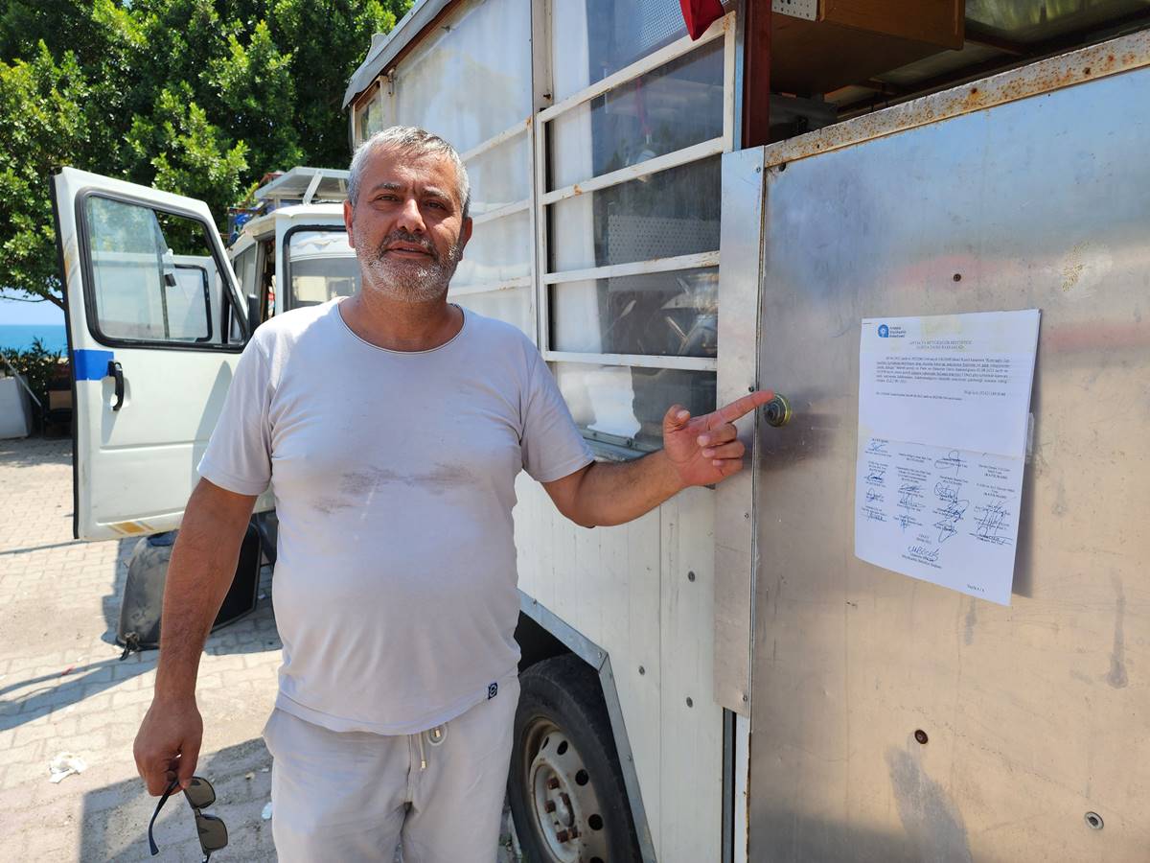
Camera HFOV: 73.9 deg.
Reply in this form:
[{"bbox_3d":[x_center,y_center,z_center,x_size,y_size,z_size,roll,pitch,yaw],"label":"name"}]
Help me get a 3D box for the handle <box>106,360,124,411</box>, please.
[{"bbox_3d":[-1.699,-0.169,2.830,0.046,0.180,0.034,5,6,31],"label":"handle"}]

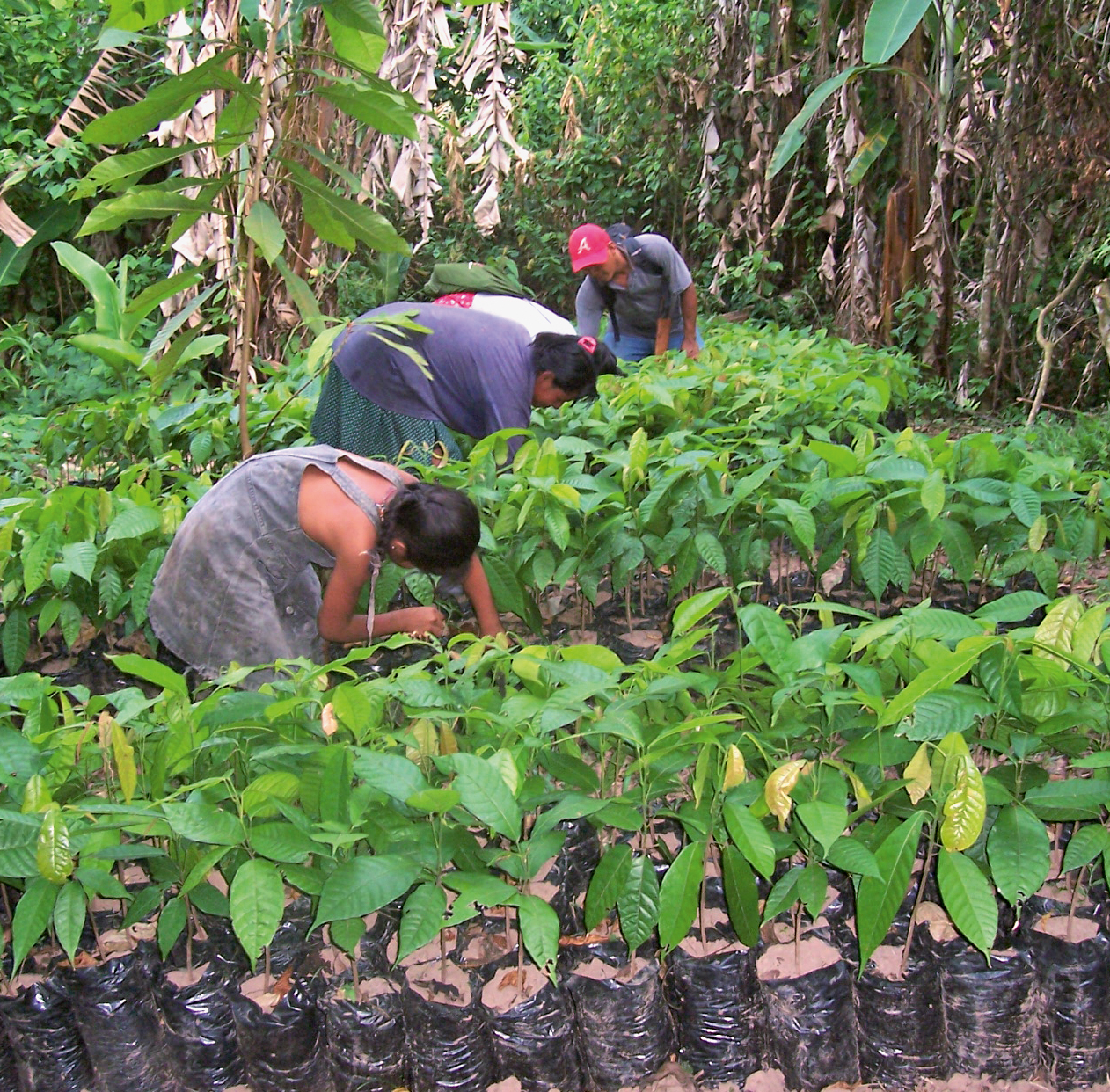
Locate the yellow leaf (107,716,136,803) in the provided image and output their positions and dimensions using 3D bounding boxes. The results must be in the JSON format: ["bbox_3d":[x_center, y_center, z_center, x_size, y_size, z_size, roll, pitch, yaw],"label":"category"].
[{"bbox_3d":[-0.666,0.328,2.200,0.042,0.130,0.025,-12,11,2],"label":"yellow leaf"}]

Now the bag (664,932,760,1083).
[{"bbox_3d":[0.192,0.556,1.720,0.103,0.150,0.103,0,12,0],"label":"bag"}]

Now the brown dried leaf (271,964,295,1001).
[{"bbox_3d":[-0.339,0.543,1.780,0.030,0.043,0.025,0,12,0],"label":"brown dried leaf"}]

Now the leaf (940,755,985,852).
[{"bbox_3d":[0.481,0.304,1.690,0.050,0.115,0.025,7,11,1],"label":"leaf"}]

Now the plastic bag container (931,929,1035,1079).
[{"bbox_3d":[0.552,0.587,1.830,0.116,0.150,0.116,0,12,0],"label":"plastic bag container"}]

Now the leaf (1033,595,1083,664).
[{"bbox_3d":[0.773,0.132,2.200,0.075,0.110,0.045,2,12,12],"label":"leaf"}]

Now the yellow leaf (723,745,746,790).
[{"bbox_3d":[0.221,0.272,1.760,0.030,0.056,0.020,0,12,0],"label":"yellow leaf"}]

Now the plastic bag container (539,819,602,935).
[{"bbox_3d":[0.024,0.470,1.980,0.090,0.155,0.090,0,12,0],"label":"plastic bag container"}]

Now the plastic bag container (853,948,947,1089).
[{"bbox_3d":[0.436,0.593,1.809,0.110,0.150,0.110,0,12,0],"label":"plastic bag container"}]

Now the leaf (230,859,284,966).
[{"bbox_3d":[-0.364,0.448,1.750,0.067,0.130,0.045,0,12,0],"label":"leaf"}]

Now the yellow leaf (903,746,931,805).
[{"bbox_3d":[0.441,0.278,1.740,0.032,0.072,0.015,8,12,-13],"label":"yellow leaf"}]

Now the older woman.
[{"bbox_3d":[-0.280,-0.316,4.430,0.950,0.900,0.500,0,12,0],"label":"older woman"}]

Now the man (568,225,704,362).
[{"bbox_3d":[0.325,-0.695,5.573,0.460,1.160,0.500,4,12,18],"label":"man"}]

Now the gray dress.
[{"bbox_3d":[-0.573,0.041,2.920,0.460,0.430,0.340,-2,12,-12],"label":"gray dress"}]

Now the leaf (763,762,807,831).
[{"bbox_3d":[0.280,0.302,1.740,0.042,0.084,0.025,17,11,-3],"label":"leaf"}]

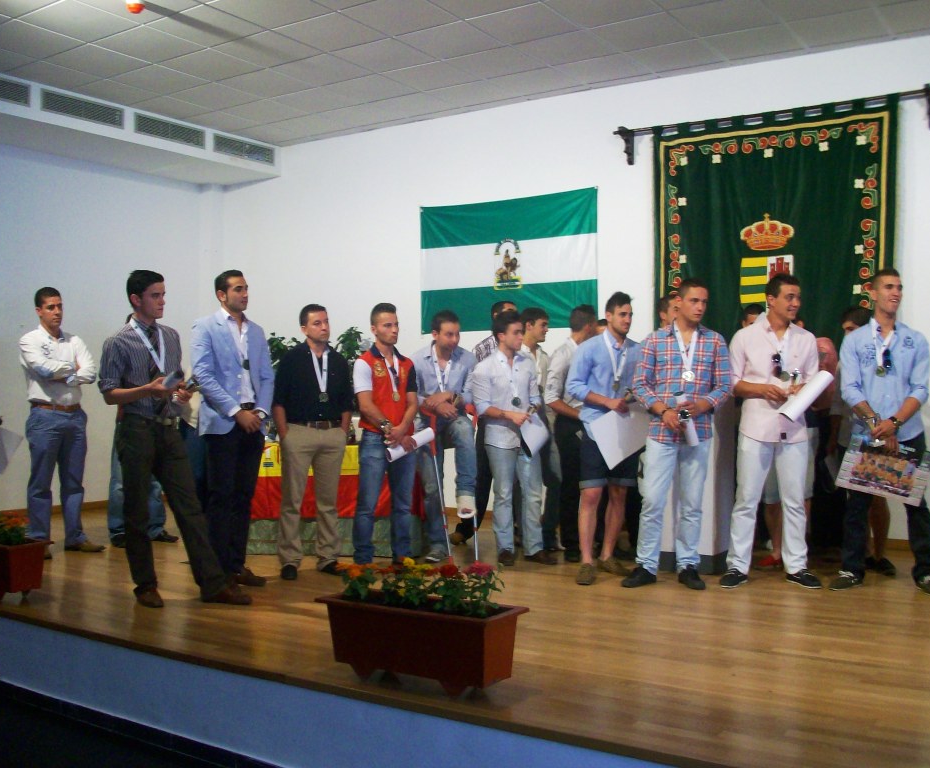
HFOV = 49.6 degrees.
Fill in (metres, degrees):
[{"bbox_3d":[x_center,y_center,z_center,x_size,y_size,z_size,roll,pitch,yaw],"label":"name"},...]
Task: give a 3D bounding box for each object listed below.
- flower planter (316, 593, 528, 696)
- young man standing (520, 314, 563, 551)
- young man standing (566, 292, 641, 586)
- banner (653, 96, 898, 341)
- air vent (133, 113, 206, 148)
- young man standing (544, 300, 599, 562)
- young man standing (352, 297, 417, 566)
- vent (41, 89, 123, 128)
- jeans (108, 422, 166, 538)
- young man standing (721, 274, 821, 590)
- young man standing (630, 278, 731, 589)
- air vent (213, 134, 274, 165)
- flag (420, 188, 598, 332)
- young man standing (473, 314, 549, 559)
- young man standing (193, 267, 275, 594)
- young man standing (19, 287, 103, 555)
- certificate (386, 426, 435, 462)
[{"bbox_3d":[-0.175,1.025,3.950,0.810,0.320,0.310,0,0,33],"label":"flower planter"},{"bbox_3d":[0.474,0.317,7.280,0.400,1.740,0.500,0,0,38],"label":"young man standing"},{"bbox_3d":[0.856,0.317,6.130,0.520,1.740,0.420,0,0,-23],"label":"young man standing"},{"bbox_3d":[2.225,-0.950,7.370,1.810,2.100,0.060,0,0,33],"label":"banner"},{"bbox_3d":[-2.640,-2.272,9.020,0.040,0.175,0.790,0,0,33],"label":"air vent"},{"bbox_3d":[0.787,0.315,6.850,0.400,1.735,0.480,0,0,20],"label":"young man standing"},{"bbox_3d":[-0.533,0.320,6.740,0.440,1.740,0.320,0,0,-30],"label":"young man standing"},{"bbox_3d":[-3.100,-2.225,8.130,0.040,0.175,0.820,0,0,33],"label":"vent"},{"bbox_3d":[-2.442,0.682,7.500,0.430,0.954,0.330,-1,1,-45],"label":"jeans"},{"bbox_3d":[1.813,0.268,5.950,0.560,1.820,0.340,0,0,-2],"label":"young man standing"},{"bbox_3d":[1.291,0.287,5.970,0.570,1.800,0.420,0,0,3],"label":"young man standing"},{"bbox_3d":[-2.120,-2.250,9.640,0.040,0.175,0.820,0,0,33],"label":"air vent"},{"bbox_3d":[0.348,-1.025,8.650,1.750,1.155,0.030,0,0,33],"label":"flag"},{"bbox_3d":[0.301,0.342,6.800,0.500,1.690,0.420,0,0,-25],"label":"young man standing"},{"bbox_3d":[-1.415,0.250,6.150,0.340,1.880,0.480,0,0,44],"label":"young man standing"},{"bbox_3d":[-2.888,0.250,7.180,0.540,1.890,0.360,0,0,-45],"label":"young man standing"},{"bbox_3d":[-0.342,0.380,6.320,0.300,0.075,0.075,-27,10,-20],"label":"certificate"}]

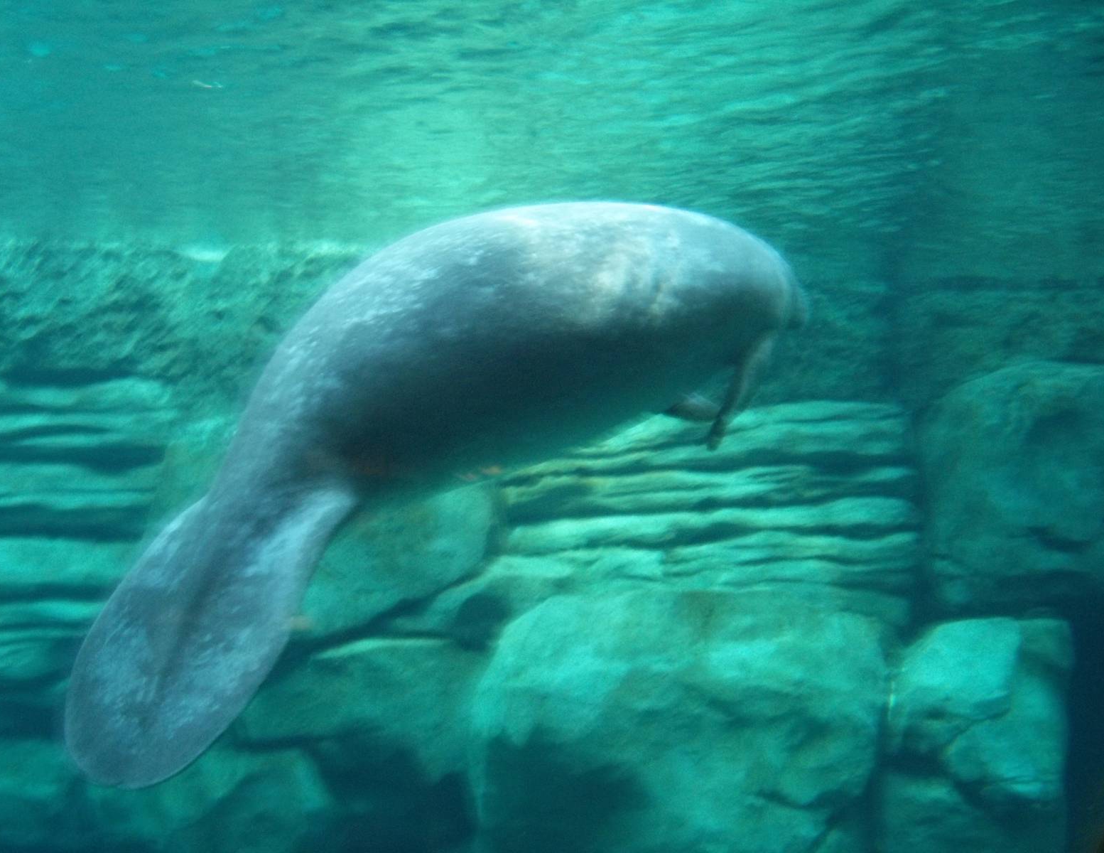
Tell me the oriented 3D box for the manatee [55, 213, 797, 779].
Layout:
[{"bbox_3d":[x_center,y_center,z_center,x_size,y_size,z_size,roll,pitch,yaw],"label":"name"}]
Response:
[{"bbox_3d":[-0.200,-0.055,4.220,2.450,0.950,0.740,-27,15,-36],"label":"manatee"}]

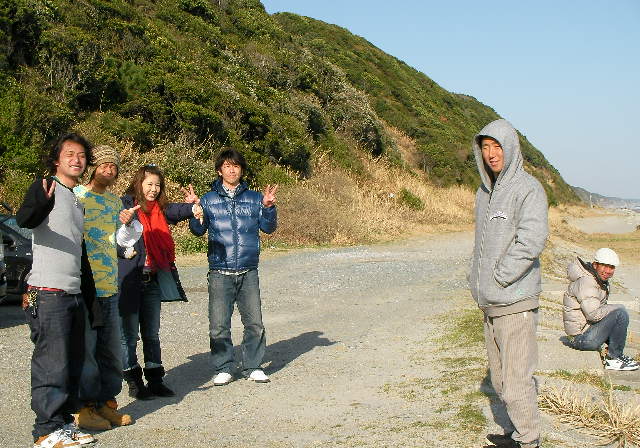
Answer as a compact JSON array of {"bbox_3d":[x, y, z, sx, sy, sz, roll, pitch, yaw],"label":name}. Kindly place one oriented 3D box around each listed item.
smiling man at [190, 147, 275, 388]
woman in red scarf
[{"bbox_3d":[-0.645,0.313,7.840,0.640,1.735,0.400,0,1,-7],"label":"smiling man"},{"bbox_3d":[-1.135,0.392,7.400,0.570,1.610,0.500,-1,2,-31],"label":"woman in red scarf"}]

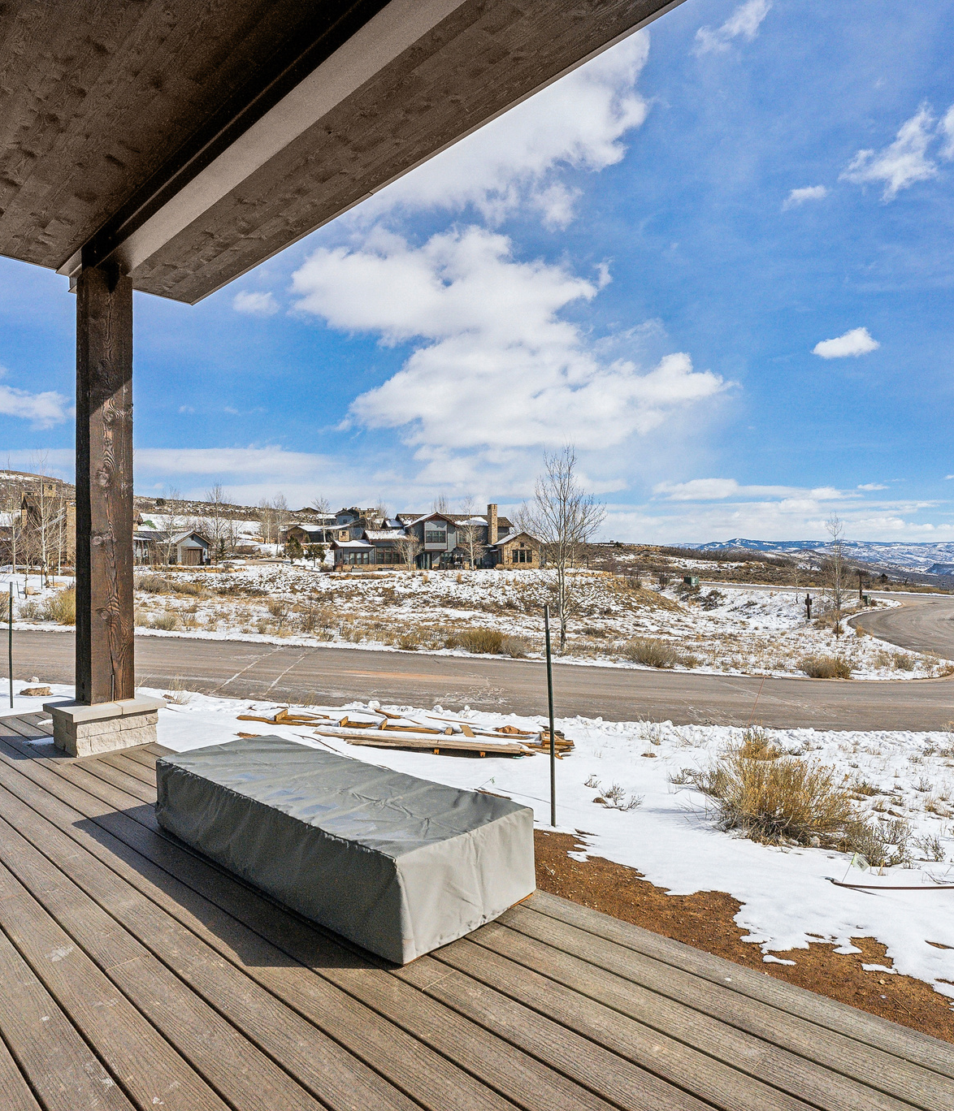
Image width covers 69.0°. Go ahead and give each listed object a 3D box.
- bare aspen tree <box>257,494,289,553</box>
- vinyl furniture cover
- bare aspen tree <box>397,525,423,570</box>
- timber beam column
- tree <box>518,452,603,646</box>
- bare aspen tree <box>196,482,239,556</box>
[{"bbox_3d":[-30.894,-4.821,105.000,4.700,8.850,4.700,0,0,0],"label":"bare aspen tree"},{"bbox_3d":[-0.675,1.135,3.000,1.840,0.315,0.660,-2,-2,43],"label":"vinyl furniture cover"},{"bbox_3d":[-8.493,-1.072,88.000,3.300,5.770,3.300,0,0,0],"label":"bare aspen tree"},{"bbox_3d":[-2.710,-0.375,5.070,0.580,3.500,0.580,0,0,43],"label":"timber beam column"},{"bbox_3d":[2.025,-0.186,16.500,2.100,4.820,2.100,0,0,0],"label":"tree"},{"bbox_3d":[-34.397,-4.569,92.000,5.500,10.170,5.500,0,0,0],"label":"bare aspen tree"}]

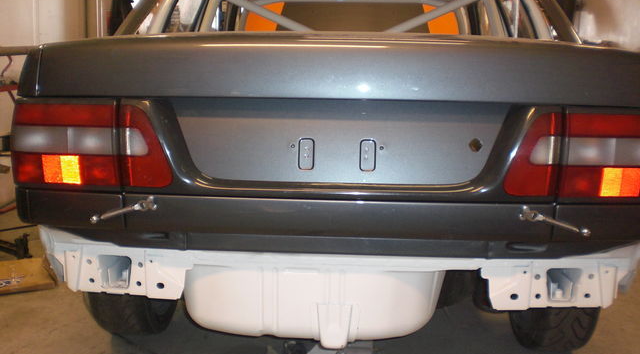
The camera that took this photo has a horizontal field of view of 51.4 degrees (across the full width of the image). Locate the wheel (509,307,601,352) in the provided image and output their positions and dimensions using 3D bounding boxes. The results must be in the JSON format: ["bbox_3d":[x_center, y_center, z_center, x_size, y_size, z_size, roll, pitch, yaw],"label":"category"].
[{"bbox_3d":[0.822,0.321,2.487,0.220,0.624,0.624,2,9,2],"label":"wheel"}]

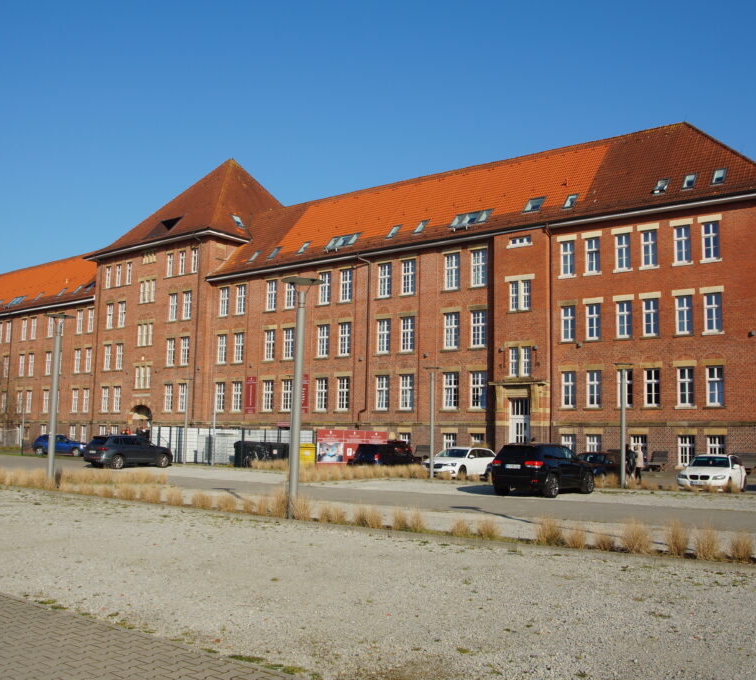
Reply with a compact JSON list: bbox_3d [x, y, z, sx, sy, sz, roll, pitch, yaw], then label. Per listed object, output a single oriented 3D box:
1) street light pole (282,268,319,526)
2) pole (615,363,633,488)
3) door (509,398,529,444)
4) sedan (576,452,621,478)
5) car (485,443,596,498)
[{"bbox_3d":[-1.909,1.297,18.052,1.040,5.650,1.040,1,-7,0],"label":"street light pole"},{"bbox_3d":[10.047,3.489,31.300,0.870,5.100,0.870,1,-8,0],"label":"pole"},{"bbox_3d":[10.460,6.151,56.500,1.650,3.600,0.150,-4,-10,37],"label":"door"},{"bbox_3d":[9.296,5.415,32.242,1.800,1.420,4.450,-4,-8,37],"label":"sedan"},{"bbox_3d":[5.933,4.514,26.974,1.950,1.770,4.820,-4,-8,38],"label":"car"}]

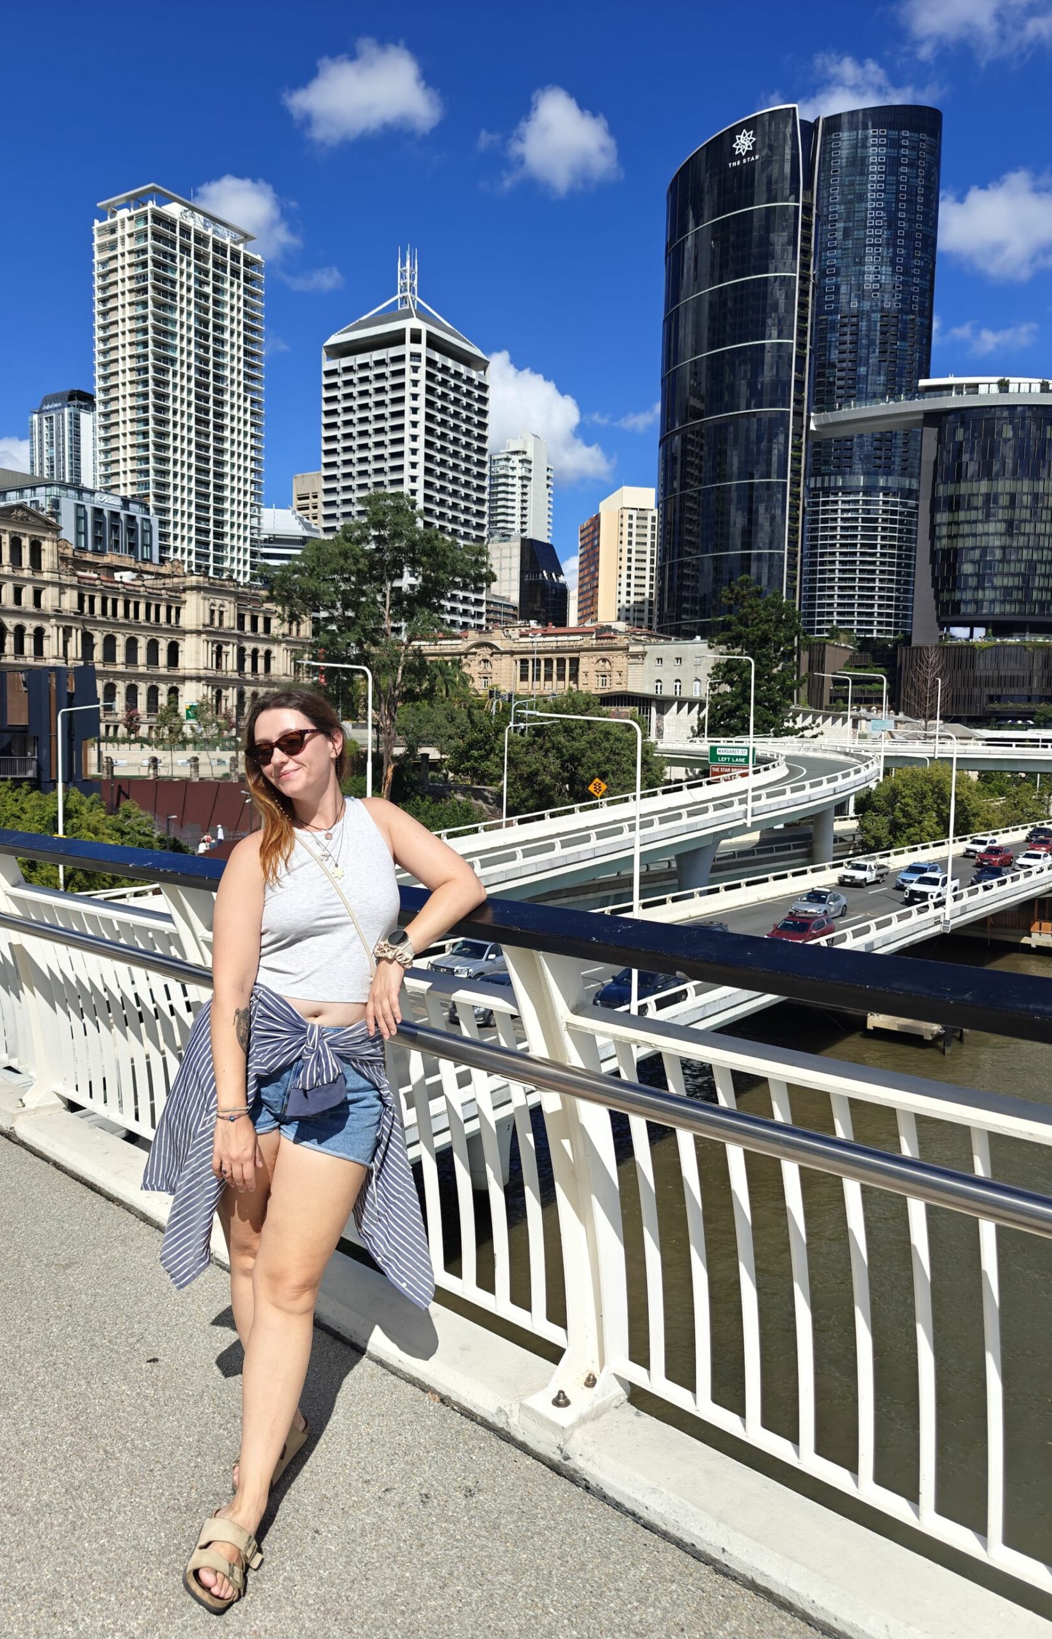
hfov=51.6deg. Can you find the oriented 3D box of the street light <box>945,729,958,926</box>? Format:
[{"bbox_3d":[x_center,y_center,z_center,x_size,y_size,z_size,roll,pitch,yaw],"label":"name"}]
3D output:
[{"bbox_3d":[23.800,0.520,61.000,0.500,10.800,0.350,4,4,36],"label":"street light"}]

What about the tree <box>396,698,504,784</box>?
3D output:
[{"bbox_3d":[-7.407,-7.219,105.771,10.442,9.023,10.000,1,3,-4],"label":"tree"}]

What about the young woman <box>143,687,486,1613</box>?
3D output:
[{"bbox_3d":[-0.464,0.561,2.176,0.660,1.630,0.590,2,3,7],"label":"young woman"}]

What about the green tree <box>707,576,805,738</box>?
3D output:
[{"bbox_3d":[28.938,-17.786,137.171,12.398,25.265,12.500,2,3,12],"label":"green tree"}]

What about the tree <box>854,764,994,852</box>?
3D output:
[{"bbox_3d":[39.567,-0.766,108.078,13.965,9.505,12.500,3,3,20],"label":"tree"}]

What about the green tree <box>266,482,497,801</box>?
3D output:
[{"bbox_3d":[-12.791,-14.700,95.335,19.382,27.890,17.000,1,3,-8],"label":"green tree"}]

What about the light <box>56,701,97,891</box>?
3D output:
[{"bbox_3d":[-20.378,-0.311,50.124,3.600,9.950,0.350,4,4,33],"label":"light"}]

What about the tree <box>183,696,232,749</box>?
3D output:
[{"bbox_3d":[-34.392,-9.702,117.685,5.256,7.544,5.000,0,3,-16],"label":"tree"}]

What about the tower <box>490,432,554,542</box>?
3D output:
[{"bbox_3d":[-0.876,-88.320,448.704,20.000,135.199,27.000,-2,4,-42],"label":"tower"}]

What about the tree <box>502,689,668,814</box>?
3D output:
[{"bbox_3d":[5.114,-5.661,96.828,14.451,11.724,13.000,2,3,3],"label":"tree"}]

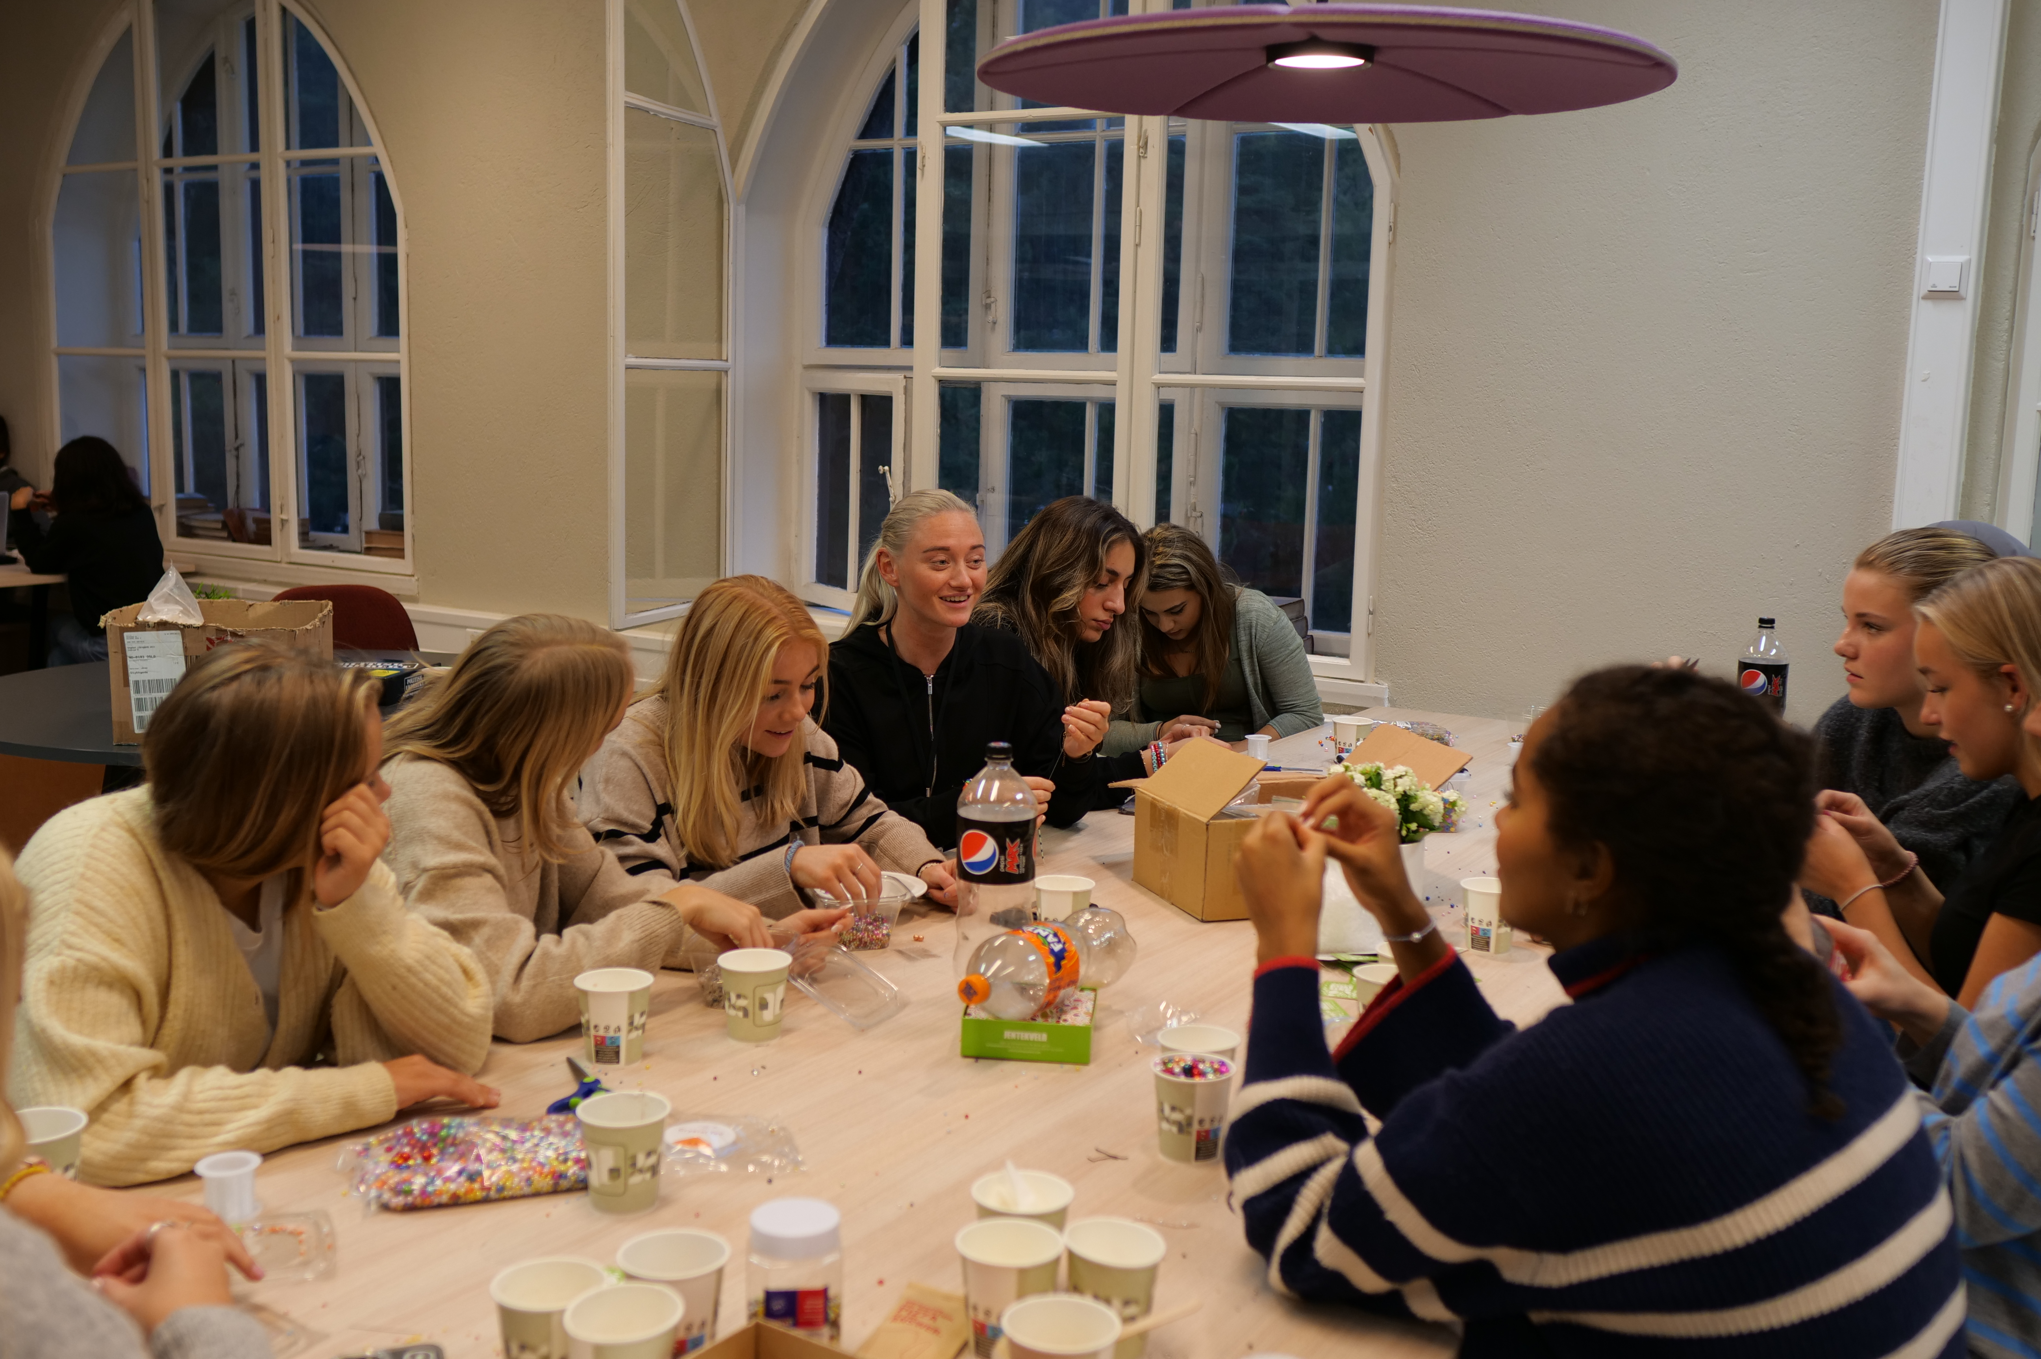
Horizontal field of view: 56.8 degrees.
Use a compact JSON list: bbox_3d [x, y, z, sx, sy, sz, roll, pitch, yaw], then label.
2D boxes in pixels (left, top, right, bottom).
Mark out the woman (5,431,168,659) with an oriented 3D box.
[{"bbox_3d":[-2.817,-0.136,5.678,0.680,1.180,0.460,6,10,25],"label":"woman"}]

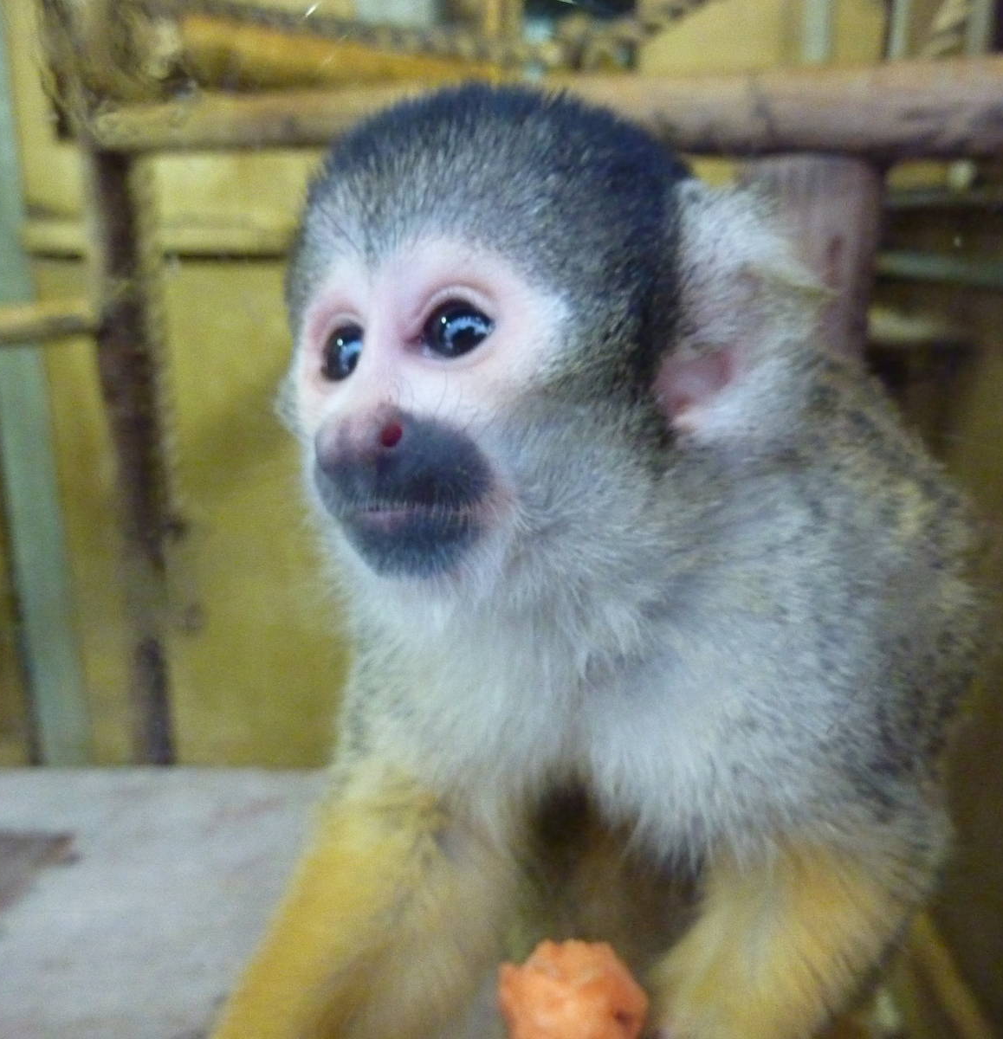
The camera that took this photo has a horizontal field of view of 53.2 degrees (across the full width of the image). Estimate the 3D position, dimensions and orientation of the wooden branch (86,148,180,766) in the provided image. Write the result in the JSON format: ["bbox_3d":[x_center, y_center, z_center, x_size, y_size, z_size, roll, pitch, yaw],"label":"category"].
[{"bbox_3d":[-0.309,-0.022,0.853,0.055,0.560,0.052,1,13,0],"label":"wooden branch"}]

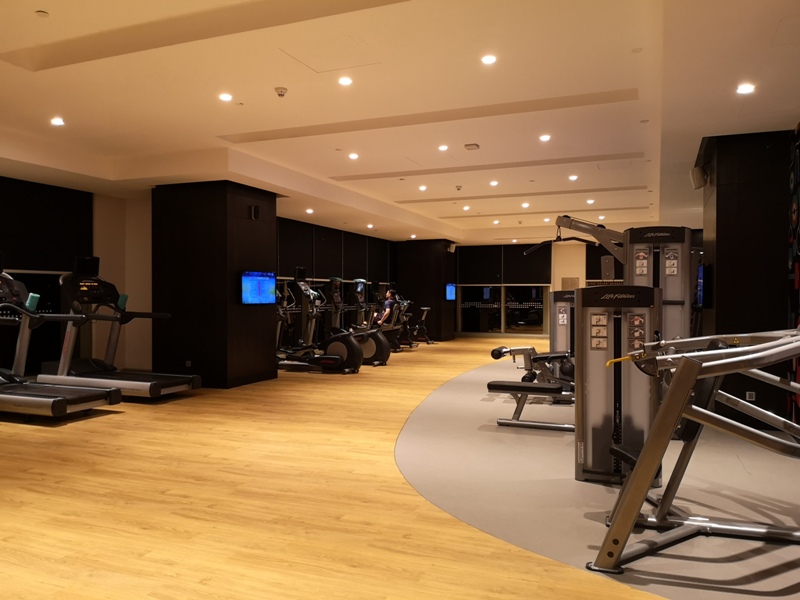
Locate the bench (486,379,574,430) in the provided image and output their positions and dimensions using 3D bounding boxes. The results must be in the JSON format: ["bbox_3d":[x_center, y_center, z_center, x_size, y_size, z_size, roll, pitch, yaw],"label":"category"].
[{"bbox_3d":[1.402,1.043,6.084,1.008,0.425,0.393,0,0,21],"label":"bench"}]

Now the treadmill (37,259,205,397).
[{"bbox_3d":[-3.743,0.318,8.345,2.100,1.860,0.887,0,0,21],"label":"treadmill"}]

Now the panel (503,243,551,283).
[{"bbox_3d":[3.990,-1.147,19.732,1.510,1.295,0.080,0,0,21],"label":"panel"}]

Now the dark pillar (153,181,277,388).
[{"bbox_3d":[-2.812,-0.223,9.586,1.350,2.931,1.280,0,0,21],"label":"dark pillar"}]

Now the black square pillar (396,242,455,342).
[{"bbox_3d":[0.813,-0.261,18.741,1.360,2.931,1.340,0,0,21],"label":"black square pillar"}]

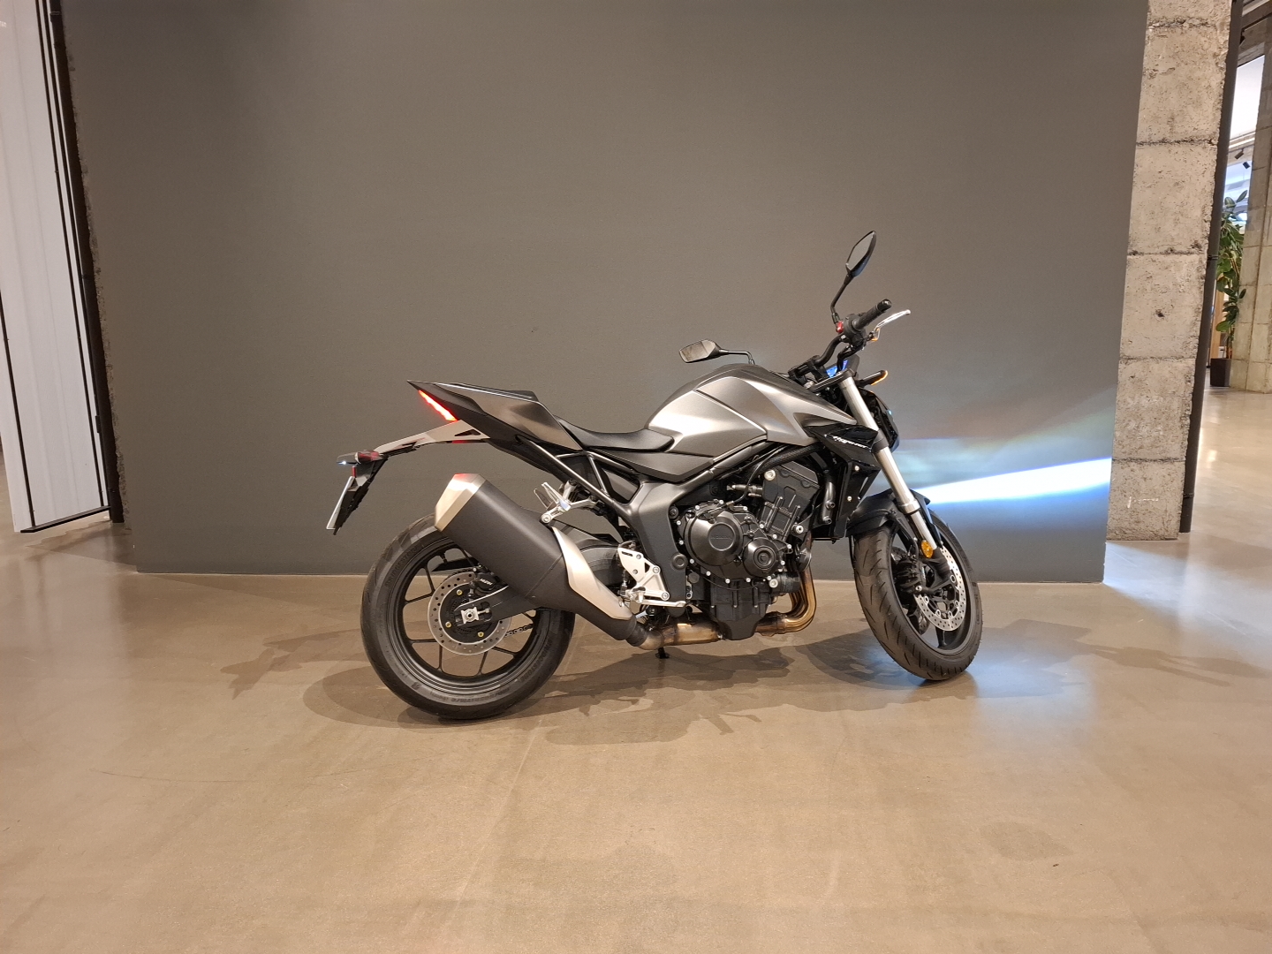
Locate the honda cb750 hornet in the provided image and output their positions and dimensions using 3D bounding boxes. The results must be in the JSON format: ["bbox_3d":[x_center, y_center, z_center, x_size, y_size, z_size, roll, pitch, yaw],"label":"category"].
[{"bbox_3d":[0.120,-0.034,2.718,2.125,1.395,0.820,-3,10,-9],"label":"honda cb750 hornet"}]

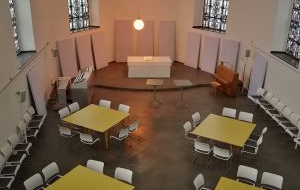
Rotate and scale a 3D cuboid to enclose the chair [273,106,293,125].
[{"bbox_3d":[4.749,0.868,11.305,0.535,0.785,0.495,0,21,-3],"label":"chair"}]

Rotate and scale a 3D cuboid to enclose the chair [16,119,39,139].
[{"bbox_3d":[-4.084,1.324,10.652,0.510,0.800,0.510,-1,21,-5],"label":"chair"}]

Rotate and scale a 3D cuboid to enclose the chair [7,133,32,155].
[{"bbox_3d":[-3.906,1.624,9.450,0.530,0.830,0.500,-1,21,-4],"label":"chair"}]

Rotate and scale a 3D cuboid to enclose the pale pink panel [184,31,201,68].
[{"bbox_3d":[2.651,-2.757,19.130,0.082,2.071,1.122,-12,24,-36],"label":"pale pink panel"}]

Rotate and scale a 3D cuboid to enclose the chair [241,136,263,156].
[{"bbox_3d":[3.106,1.712,9.544,0.530,0.830,0.500,11,23,24],"label":"chair"}]

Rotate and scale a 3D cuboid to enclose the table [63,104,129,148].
[{"bbox_3d":[-1.834,1.125,10.998,1.623,0.750,1.641,12,23,25],"label":"table"}]

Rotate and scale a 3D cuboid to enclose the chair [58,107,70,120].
[{"bbox_3d":[-2.942,0.943,11.327,0.520,0.816,0.490,11,23,24],"label":"chair"}]

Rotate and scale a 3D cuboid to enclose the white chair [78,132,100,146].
[{"bbox_3d":[-1.971,1.539,10.195,0.510,0.800,0.510,10,22,22],"label":"white chair"}]

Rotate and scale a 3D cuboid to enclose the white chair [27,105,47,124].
[{"bbox_3d":[-4.258,0.874,11.845,0.510,0.800,0.510,0,21,-3],"label":"white chair"}]

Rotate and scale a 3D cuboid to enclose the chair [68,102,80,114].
[{"bbox_3d":[-2.705,0.749,11.811,0.530,0.830,0.500,13,24,28],"label":"chair"}]

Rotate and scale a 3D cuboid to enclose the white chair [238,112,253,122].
[{"bbox_3d":[3.357,1.102,11.161,0.500,0.830,0.530,12,24,28],"label":"white chair"}]

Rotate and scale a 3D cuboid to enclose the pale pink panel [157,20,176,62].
[{"bbox_3d":[1.052,-3.227,19.115,0.981,2.530,0.050,0,17,-3],"label":"pale pink panel"}]

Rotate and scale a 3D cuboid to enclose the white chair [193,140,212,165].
[{"bbox_3d":[1.640,1.710,9.482,0.500,0.830,0.530,12,23,26],"label":"white chair"}]

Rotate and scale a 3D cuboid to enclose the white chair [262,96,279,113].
[{"bbox_3d":[4.722,0.527,12.324,0.510,0.830,0.500,-2,21,-7],"label":"white chair"}]

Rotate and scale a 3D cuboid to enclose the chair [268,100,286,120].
[{"bbox_3d":[5.099,0.755,12.686,0.510,0.800,0.510,-1,21,-6],"label":"chair"}]

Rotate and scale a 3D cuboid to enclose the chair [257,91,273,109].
[{"bbox_3d":[4.820,0.356,13.193,0.530,0.830,0.500,-2,21,-7],"label":"chair"}]

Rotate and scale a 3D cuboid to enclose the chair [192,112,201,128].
[{"bbox_3d":[1.798,1.121,11.038,0.530,0.830,0.500,15,25,32],"label":"chair"}]

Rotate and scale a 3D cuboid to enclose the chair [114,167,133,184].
[{"bbox_3d":[-0.755,2.373,8.033,0.510,0.800,0.510,9,22,21],"label":"chair"}]

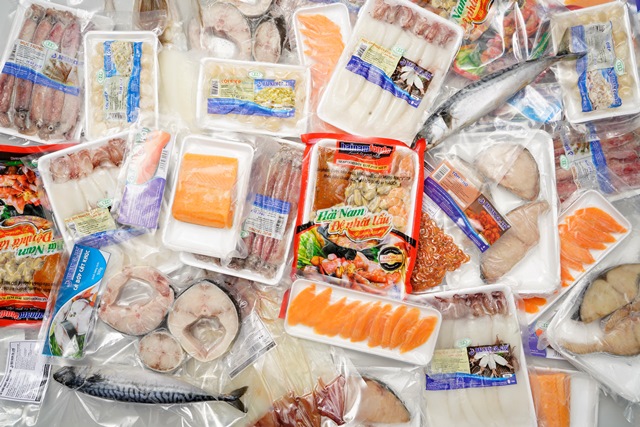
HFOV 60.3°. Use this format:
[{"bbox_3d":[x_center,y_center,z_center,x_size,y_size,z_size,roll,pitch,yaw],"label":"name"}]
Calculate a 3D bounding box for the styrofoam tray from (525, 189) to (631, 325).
[{"bbox_3d":[0.387,0.071,0.905,0.246,0.022,0.089,-45,84,-4],"label":"styrofoam tray"}]

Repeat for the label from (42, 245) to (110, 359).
[{"bbox_3d":[-0.394,0.147,0.908,0.072,0.003,0.180,9,83,2],"label":"label"}]

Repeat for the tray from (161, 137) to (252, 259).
[{"bbox_3d":[-0.177,-0.028,0.905,0.127,0.030,0.188,7,83,2],"label":"tray"}]

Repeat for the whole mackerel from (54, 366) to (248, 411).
[{"bbox_3d":[-0.274,0.281,0.892,0.322,0.045,0.057,6,83,2],"label":"whole mackerel"}]

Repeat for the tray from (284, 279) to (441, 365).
[{"bbox_3d":[0.064,0.170,0.875,0.239,0.022,0.084,11,83,3],"label":"tray"}]

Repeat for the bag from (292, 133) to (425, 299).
[{"bbox_3d":[0.060,0.002,0.896,0.195,0.040,0.248,5,83,2],"label":"bag"}]

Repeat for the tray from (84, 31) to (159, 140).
[{"bbox_3d":[-0.333,-0.215,0.941,0.125,0.028,0.190,-2,83,1],"label":"tray"}]

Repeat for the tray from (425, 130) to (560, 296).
[{"bbox_3d":[0.274,-0.001,0.907,0.219,0.040,0.262,-1,83,1],"label":"tray"}]

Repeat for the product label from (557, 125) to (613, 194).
[{"bbox_3d":[0.435,-0.100,0.906,0.071,0.003,0.136,-12,83,0],"label":"product label"}]

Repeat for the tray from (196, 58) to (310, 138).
[{"bbox_3d":[-0.110,-0.191,0.929,0.184,0.028,0.123,3,83,2],"label":"tray"}]

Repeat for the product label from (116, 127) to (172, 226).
[{"bbox_3d":[-0.285,-0.058,0.902,0.066,0.003,0.160,7,83,2],"label":"product label"}]

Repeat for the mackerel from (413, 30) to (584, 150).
[{"bbox_3d":[0.286,-0.191,0.886,0.322,0.042,0.059,-28,83,-3],"label":"mackerel"}]

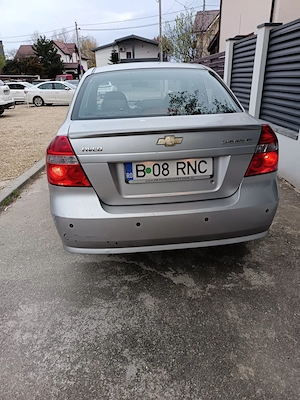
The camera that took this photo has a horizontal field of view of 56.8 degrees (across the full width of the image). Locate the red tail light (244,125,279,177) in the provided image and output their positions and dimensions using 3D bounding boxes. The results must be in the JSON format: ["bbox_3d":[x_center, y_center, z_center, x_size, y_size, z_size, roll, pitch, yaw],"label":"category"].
[{"bbox_3d":[0.751,-0.327,1.828,0.330,0.350,0.270,-4,24,-3],"label":"red tail light"}]

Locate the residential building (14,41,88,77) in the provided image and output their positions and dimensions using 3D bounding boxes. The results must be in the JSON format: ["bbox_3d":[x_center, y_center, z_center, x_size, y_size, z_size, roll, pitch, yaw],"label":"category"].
[{"bbox_3d":[-16.722,-22.980,47.472,12.300,7.700,10.000,-5,24,-5],"label":"residential building"}]

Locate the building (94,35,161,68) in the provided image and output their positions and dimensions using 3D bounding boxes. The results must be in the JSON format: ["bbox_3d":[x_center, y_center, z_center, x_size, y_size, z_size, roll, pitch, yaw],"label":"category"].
[{"bbox_3d":[-3.564,-21.762,43.894,10.300,7.300,10.000,-3,24,0],"label":"building"}]

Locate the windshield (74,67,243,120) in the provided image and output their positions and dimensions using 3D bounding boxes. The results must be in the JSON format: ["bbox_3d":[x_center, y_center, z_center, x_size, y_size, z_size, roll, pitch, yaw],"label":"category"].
[{"bbox_3d":[0.043,-0.899,2.277,1.260,0.120,0.740,-4,49,-3],"label":"windshield"}]

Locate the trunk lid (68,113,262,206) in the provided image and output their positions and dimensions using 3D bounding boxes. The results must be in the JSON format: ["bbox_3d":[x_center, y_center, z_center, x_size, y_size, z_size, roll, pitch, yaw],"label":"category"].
[{"bbox_3d":[0.102,-0.307,1.885,1.250,0.480,0.550,-4,24,-3],"label":"trunk lid"}]

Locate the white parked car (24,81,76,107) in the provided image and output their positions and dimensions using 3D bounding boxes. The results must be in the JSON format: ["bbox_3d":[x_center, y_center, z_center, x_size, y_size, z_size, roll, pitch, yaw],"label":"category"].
[{"bbox_3d":[-5.873,-7.053,18.296,4.680,1.460,1.810,-3,24,-2],"label":"white parked car"}]

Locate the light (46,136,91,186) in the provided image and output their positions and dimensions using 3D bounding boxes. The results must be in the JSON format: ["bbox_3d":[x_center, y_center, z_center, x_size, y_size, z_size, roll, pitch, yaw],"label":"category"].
[{"bbox_3d":[-0.535,-0.242,1.764,0.330,0.350,0.270,-4,24,-3],"label":"light"}]

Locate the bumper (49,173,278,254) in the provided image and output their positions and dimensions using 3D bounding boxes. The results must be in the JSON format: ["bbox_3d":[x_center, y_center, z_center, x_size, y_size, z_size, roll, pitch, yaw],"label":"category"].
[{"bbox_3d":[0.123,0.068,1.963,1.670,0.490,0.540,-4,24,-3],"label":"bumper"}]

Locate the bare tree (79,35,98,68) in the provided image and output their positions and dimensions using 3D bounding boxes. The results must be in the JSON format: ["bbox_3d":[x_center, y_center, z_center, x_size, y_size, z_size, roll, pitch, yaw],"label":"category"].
[{"bbox_3d":[-11.128,-25.754,51.823,4.500,8.800,4.500,-3,24,0],"label":"bare tree"}]

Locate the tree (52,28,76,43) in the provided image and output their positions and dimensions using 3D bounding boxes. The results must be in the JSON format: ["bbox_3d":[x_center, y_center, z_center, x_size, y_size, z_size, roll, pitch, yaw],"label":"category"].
[{"bbox_3d":[-18.245,-30.766,60.404,6.000,11.600,6.000,-3,24,0],"label":"tree"}]

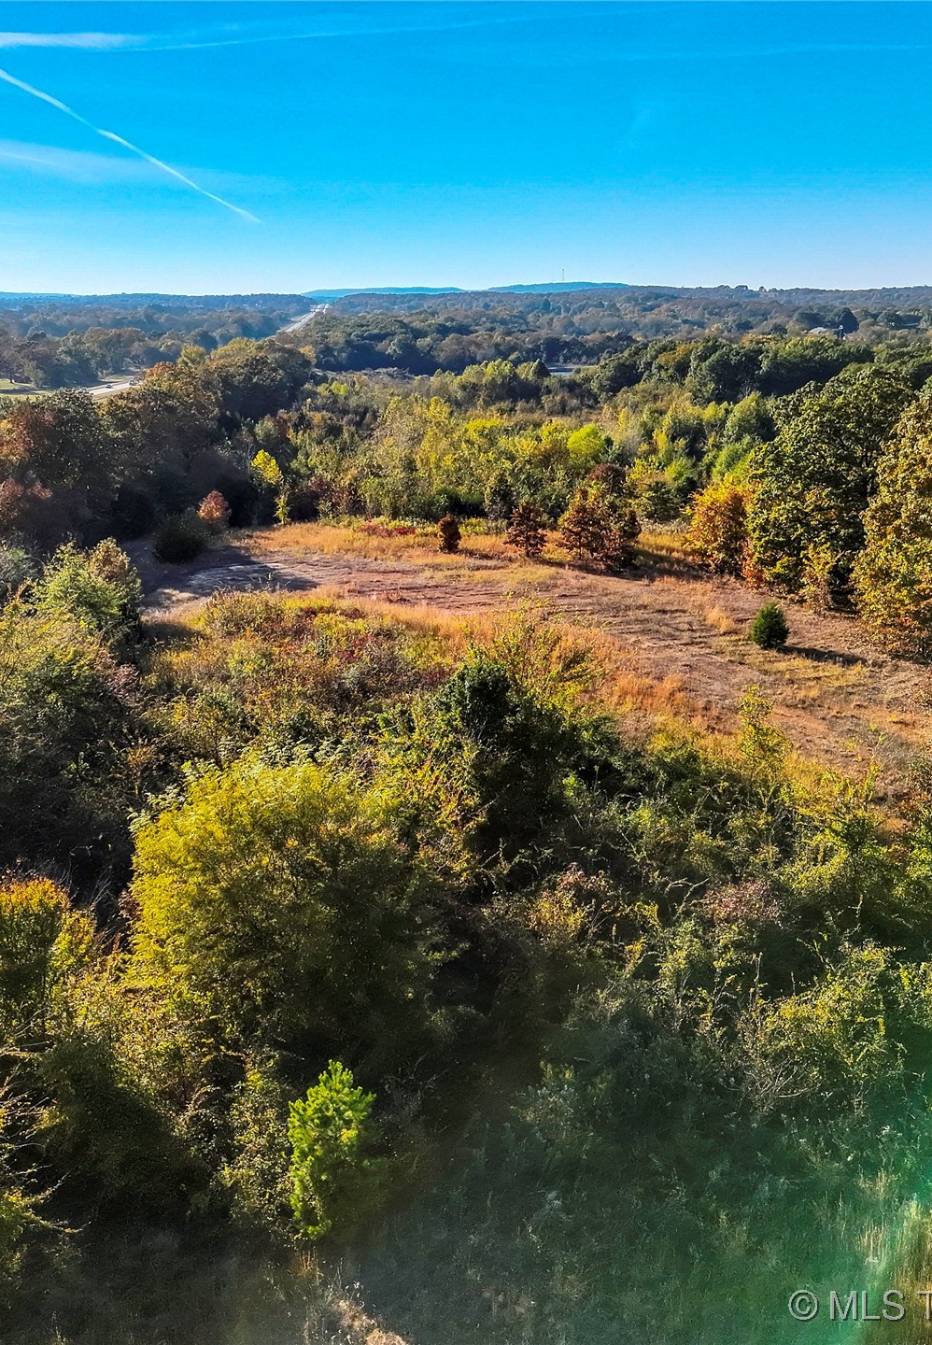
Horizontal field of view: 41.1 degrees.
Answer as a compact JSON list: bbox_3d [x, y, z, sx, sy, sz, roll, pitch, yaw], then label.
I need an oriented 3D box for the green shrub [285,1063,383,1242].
[{"bbox_3d":[-2.756,9.972,25.950,1.900,3.840,1.900,0,17,0],"label":"green shrub"}]

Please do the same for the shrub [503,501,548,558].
[{"bbox_3d":[4.475,-10.747,93.515,3.370,4.220,3.370,0,17,0],"label":"shrub"}]

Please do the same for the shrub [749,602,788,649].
[{"bbox_3d":[16.969,-2.589,69.585,2.110,2.520,2.110,0,17,0],"label":"shrub"}]

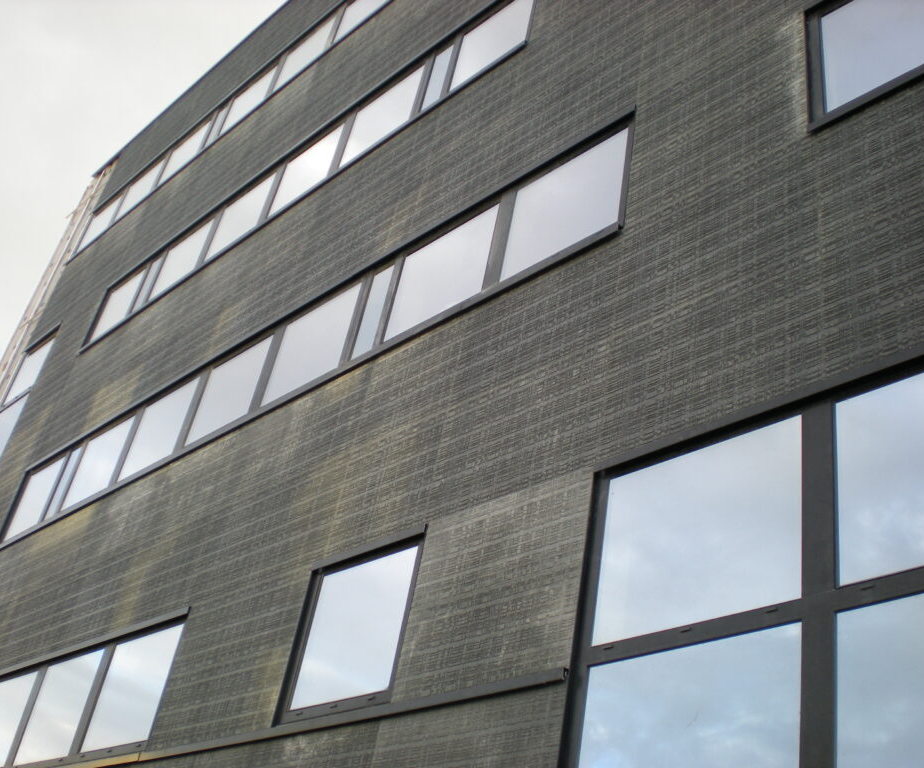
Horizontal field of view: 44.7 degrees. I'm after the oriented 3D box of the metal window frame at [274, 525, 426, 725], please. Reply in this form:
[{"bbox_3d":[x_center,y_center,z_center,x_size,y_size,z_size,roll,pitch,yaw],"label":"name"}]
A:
[{"bbox_3d":[-0.836,1.807,8.392,0.150,1.339,1.332,36,-41,-31],"label":"metal window frame"}]

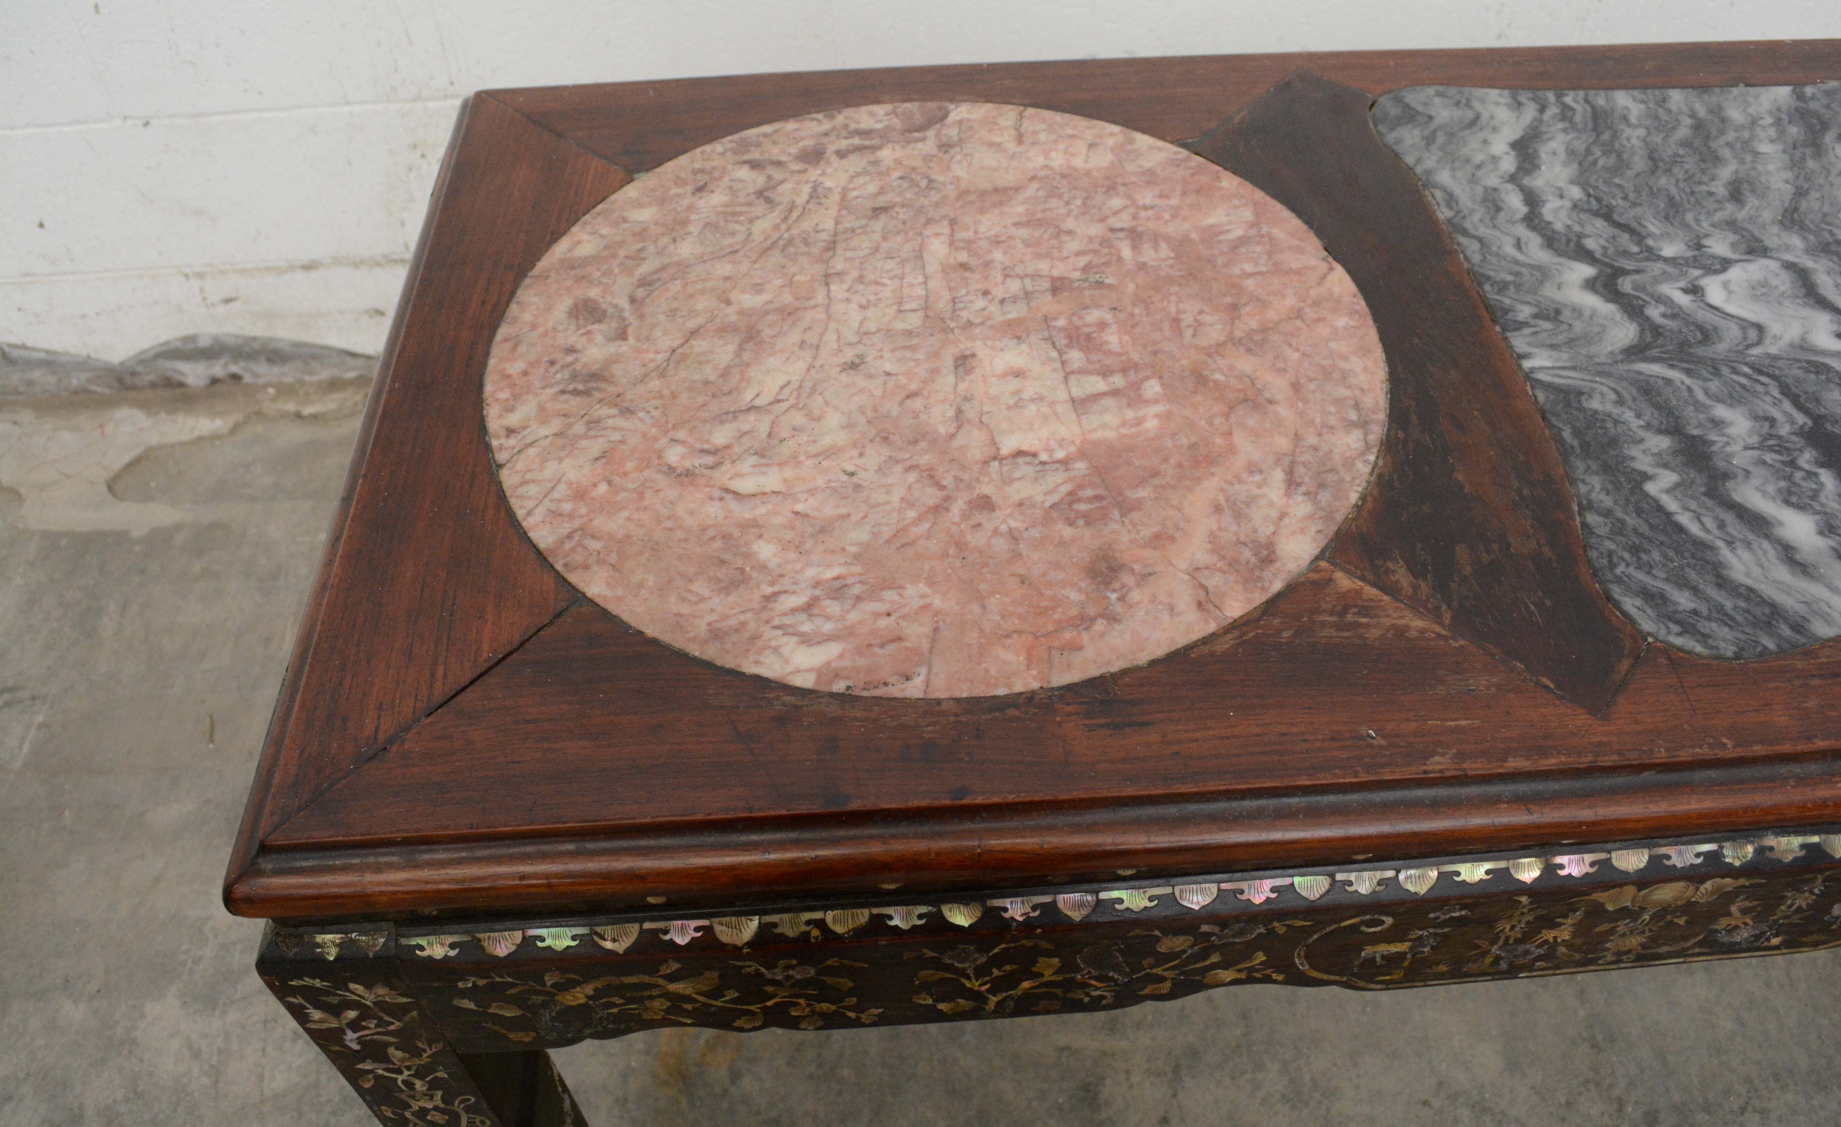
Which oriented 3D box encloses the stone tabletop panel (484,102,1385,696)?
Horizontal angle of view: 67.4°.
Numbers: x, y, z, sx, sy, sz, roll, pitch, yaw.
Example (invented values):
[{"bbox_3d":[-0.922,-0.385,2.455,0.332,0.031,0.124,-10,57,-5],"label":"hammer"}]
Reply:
[{"bbox_3d":[0.006,-0.098,0.636,0.405,0.020,0.405,-3,49,-1],"label":"stone tabletop panel"}]

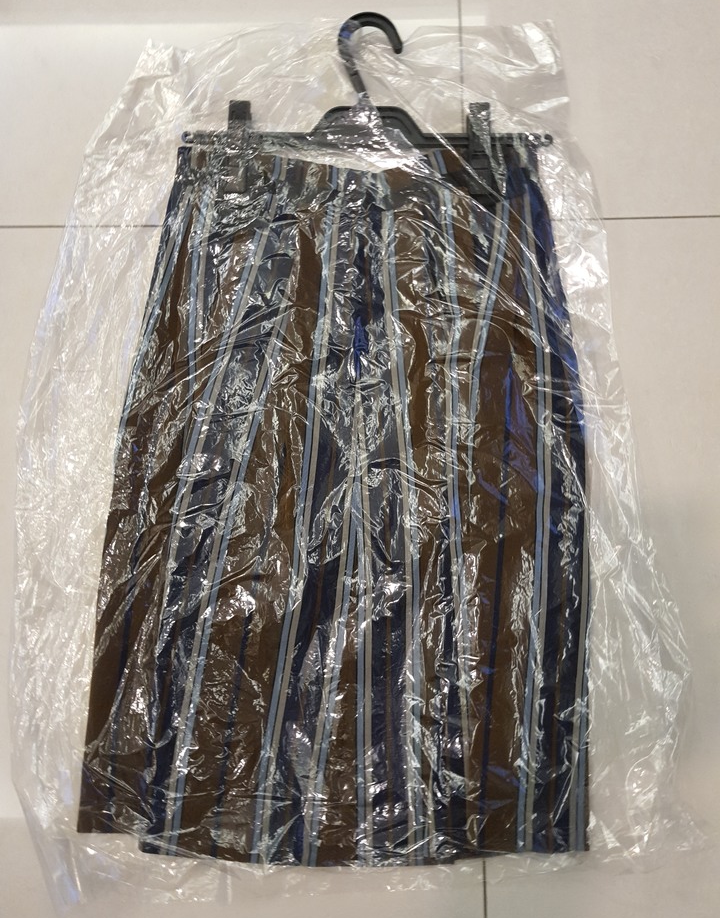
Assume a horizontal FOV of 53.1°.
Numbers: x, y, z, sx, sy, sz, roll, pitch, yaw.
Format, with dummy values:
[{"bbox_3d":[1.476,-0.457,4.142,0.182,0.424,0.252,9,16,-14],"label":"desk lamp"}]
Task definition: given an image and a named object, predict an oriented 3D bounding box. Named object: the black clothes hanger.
[{"bbox_3d":[0.006,-0.321,0.657,0.333,0.032,0.189,1,82,1],"label":"black clothes hanger"}]

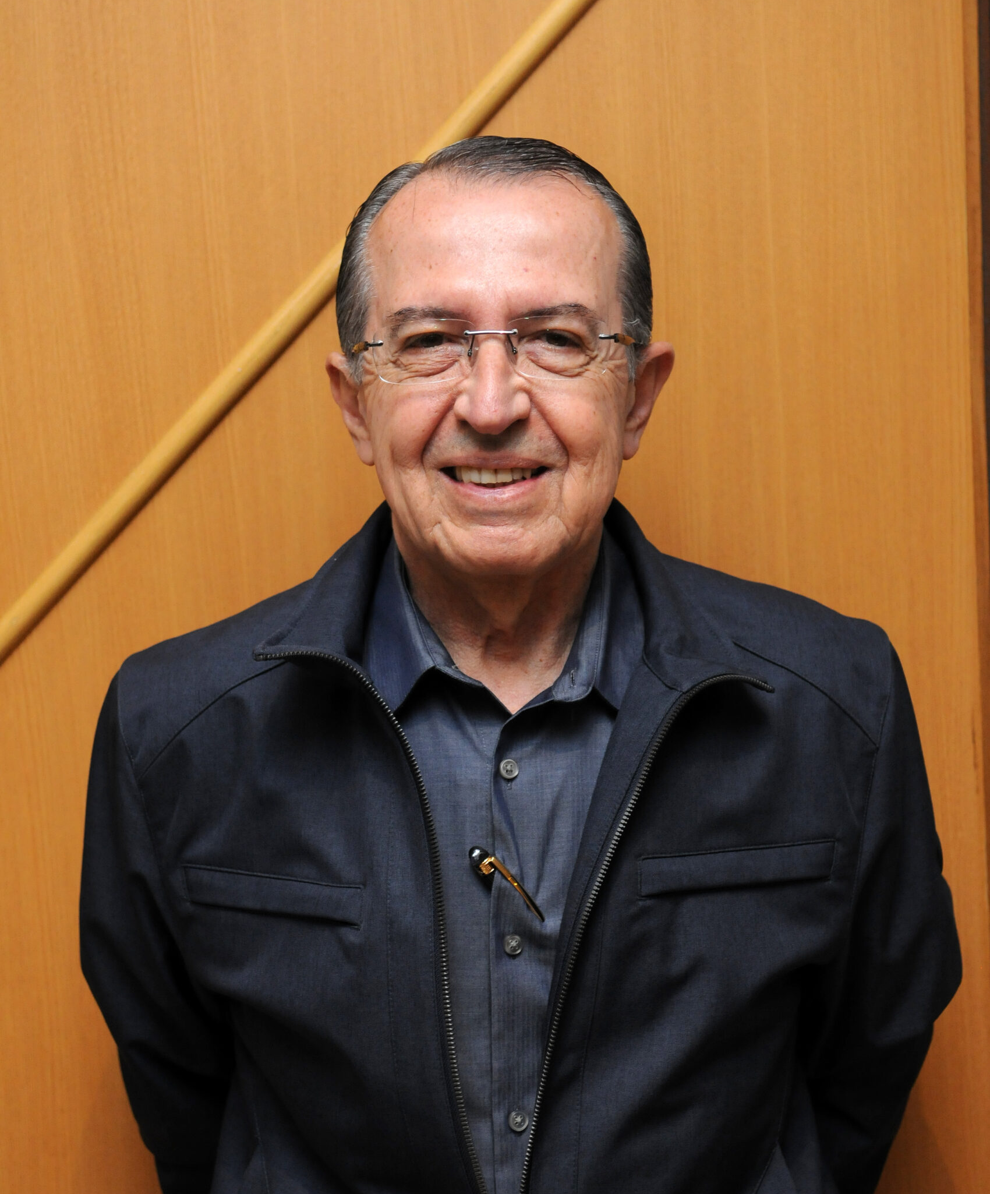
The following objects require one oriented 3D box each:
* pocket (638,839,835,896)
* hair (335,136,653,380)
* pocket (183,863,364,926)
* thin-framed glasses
[{"bbox_3d":[0.132,0.149,1.490,0.114,0.024,0.014,-3,7,-17],"label":"pocket"},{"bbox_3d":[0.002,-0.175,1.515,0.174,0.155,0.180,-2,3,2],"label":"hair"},{"bbox_3d":[-0.120,0.163,1.490,0.110,0.025,0.014,5,10,24],"label":"pocket"},{"bbox_3d":[0.003,-0.132,1.473,0.150,0.043,0.138,-2,3,2],"label":"thin-framed glasses"}]

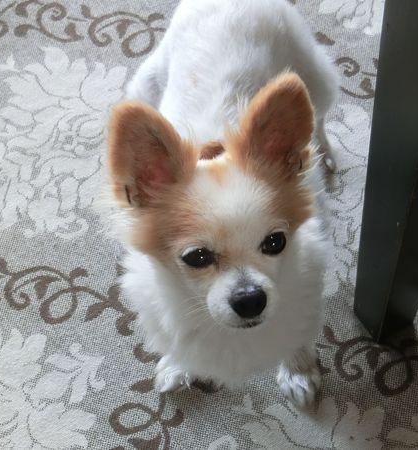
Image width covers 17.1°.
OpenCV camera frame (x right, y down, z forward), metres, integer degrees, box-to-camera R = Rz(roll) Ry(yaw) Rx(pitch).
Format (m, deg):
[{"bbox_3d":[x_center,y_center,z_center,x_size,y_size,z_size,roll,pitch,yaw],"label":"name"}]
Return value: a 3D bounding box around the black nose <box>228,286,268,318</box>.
[{"bbox_3d":[0.026,0.050,0.907,0.023,0.016,0.014,-13,27,-4],"label":"black nose"}]

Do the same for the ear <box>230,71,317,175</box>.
[{"bbox_3d":[0.044,-0.069,0.965,0.052,0.032,0.070,4,102,-16],"label":"ear"}]

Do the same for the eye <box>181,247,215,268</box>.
[{"bbox_3d":[-0.007,0.023,0.934,0.021,0.013,0.011,-8,27,5],"label":"eye"}]

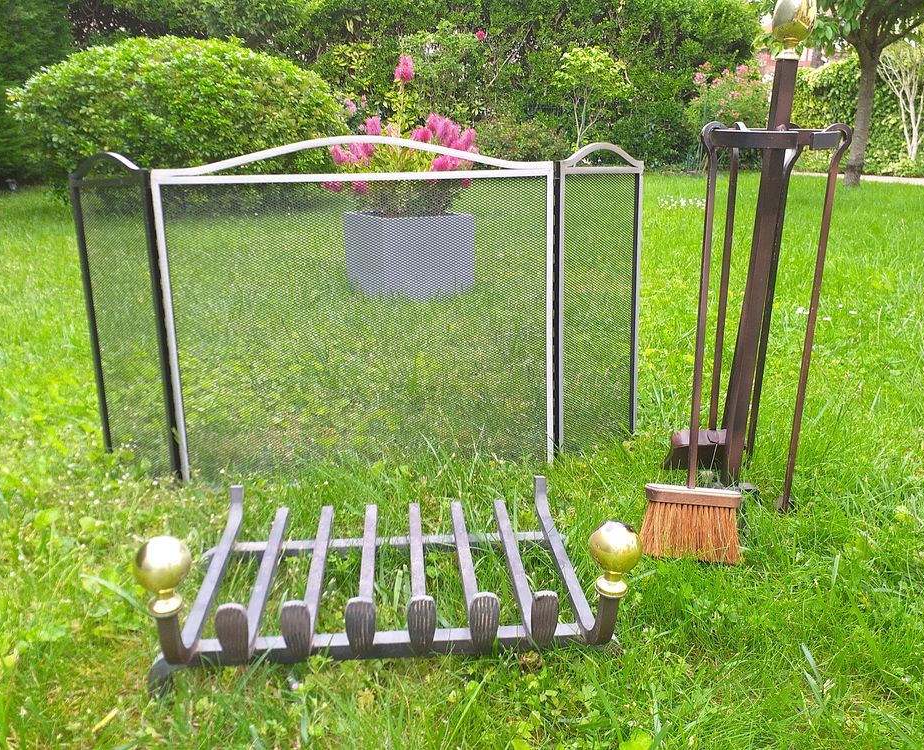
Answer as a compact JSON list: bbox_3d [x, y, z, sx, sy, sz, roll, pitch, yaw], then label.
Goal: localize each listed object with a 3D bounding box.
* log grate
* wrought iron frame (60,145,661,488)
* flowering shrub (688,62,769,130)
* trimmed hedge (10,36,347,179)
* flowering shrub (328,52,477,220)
[{"bbox_3d":[-0.083,0.213,0.941,0.515,0.215,0.370,-1,18,-2],"label":"log grate"},{"bbox_3d":[-0.180,-0.122,1.400,1.086,0.598,0.176,-2,14,-3],"label":"wrought iron frame"},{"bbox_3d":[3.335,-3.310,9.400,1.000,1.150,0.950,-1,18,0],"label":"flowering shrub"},{"bbox_3d":[-2.509,-2.228,6.600,2.800,1.380,2.200,-1,18,0],"label":"trimmed hedge"},{"bbox_3d":[-0.226,-0.882,2.800,0.580,0.560,0.500,-1,18,0],"label":"flowering shrub"}]

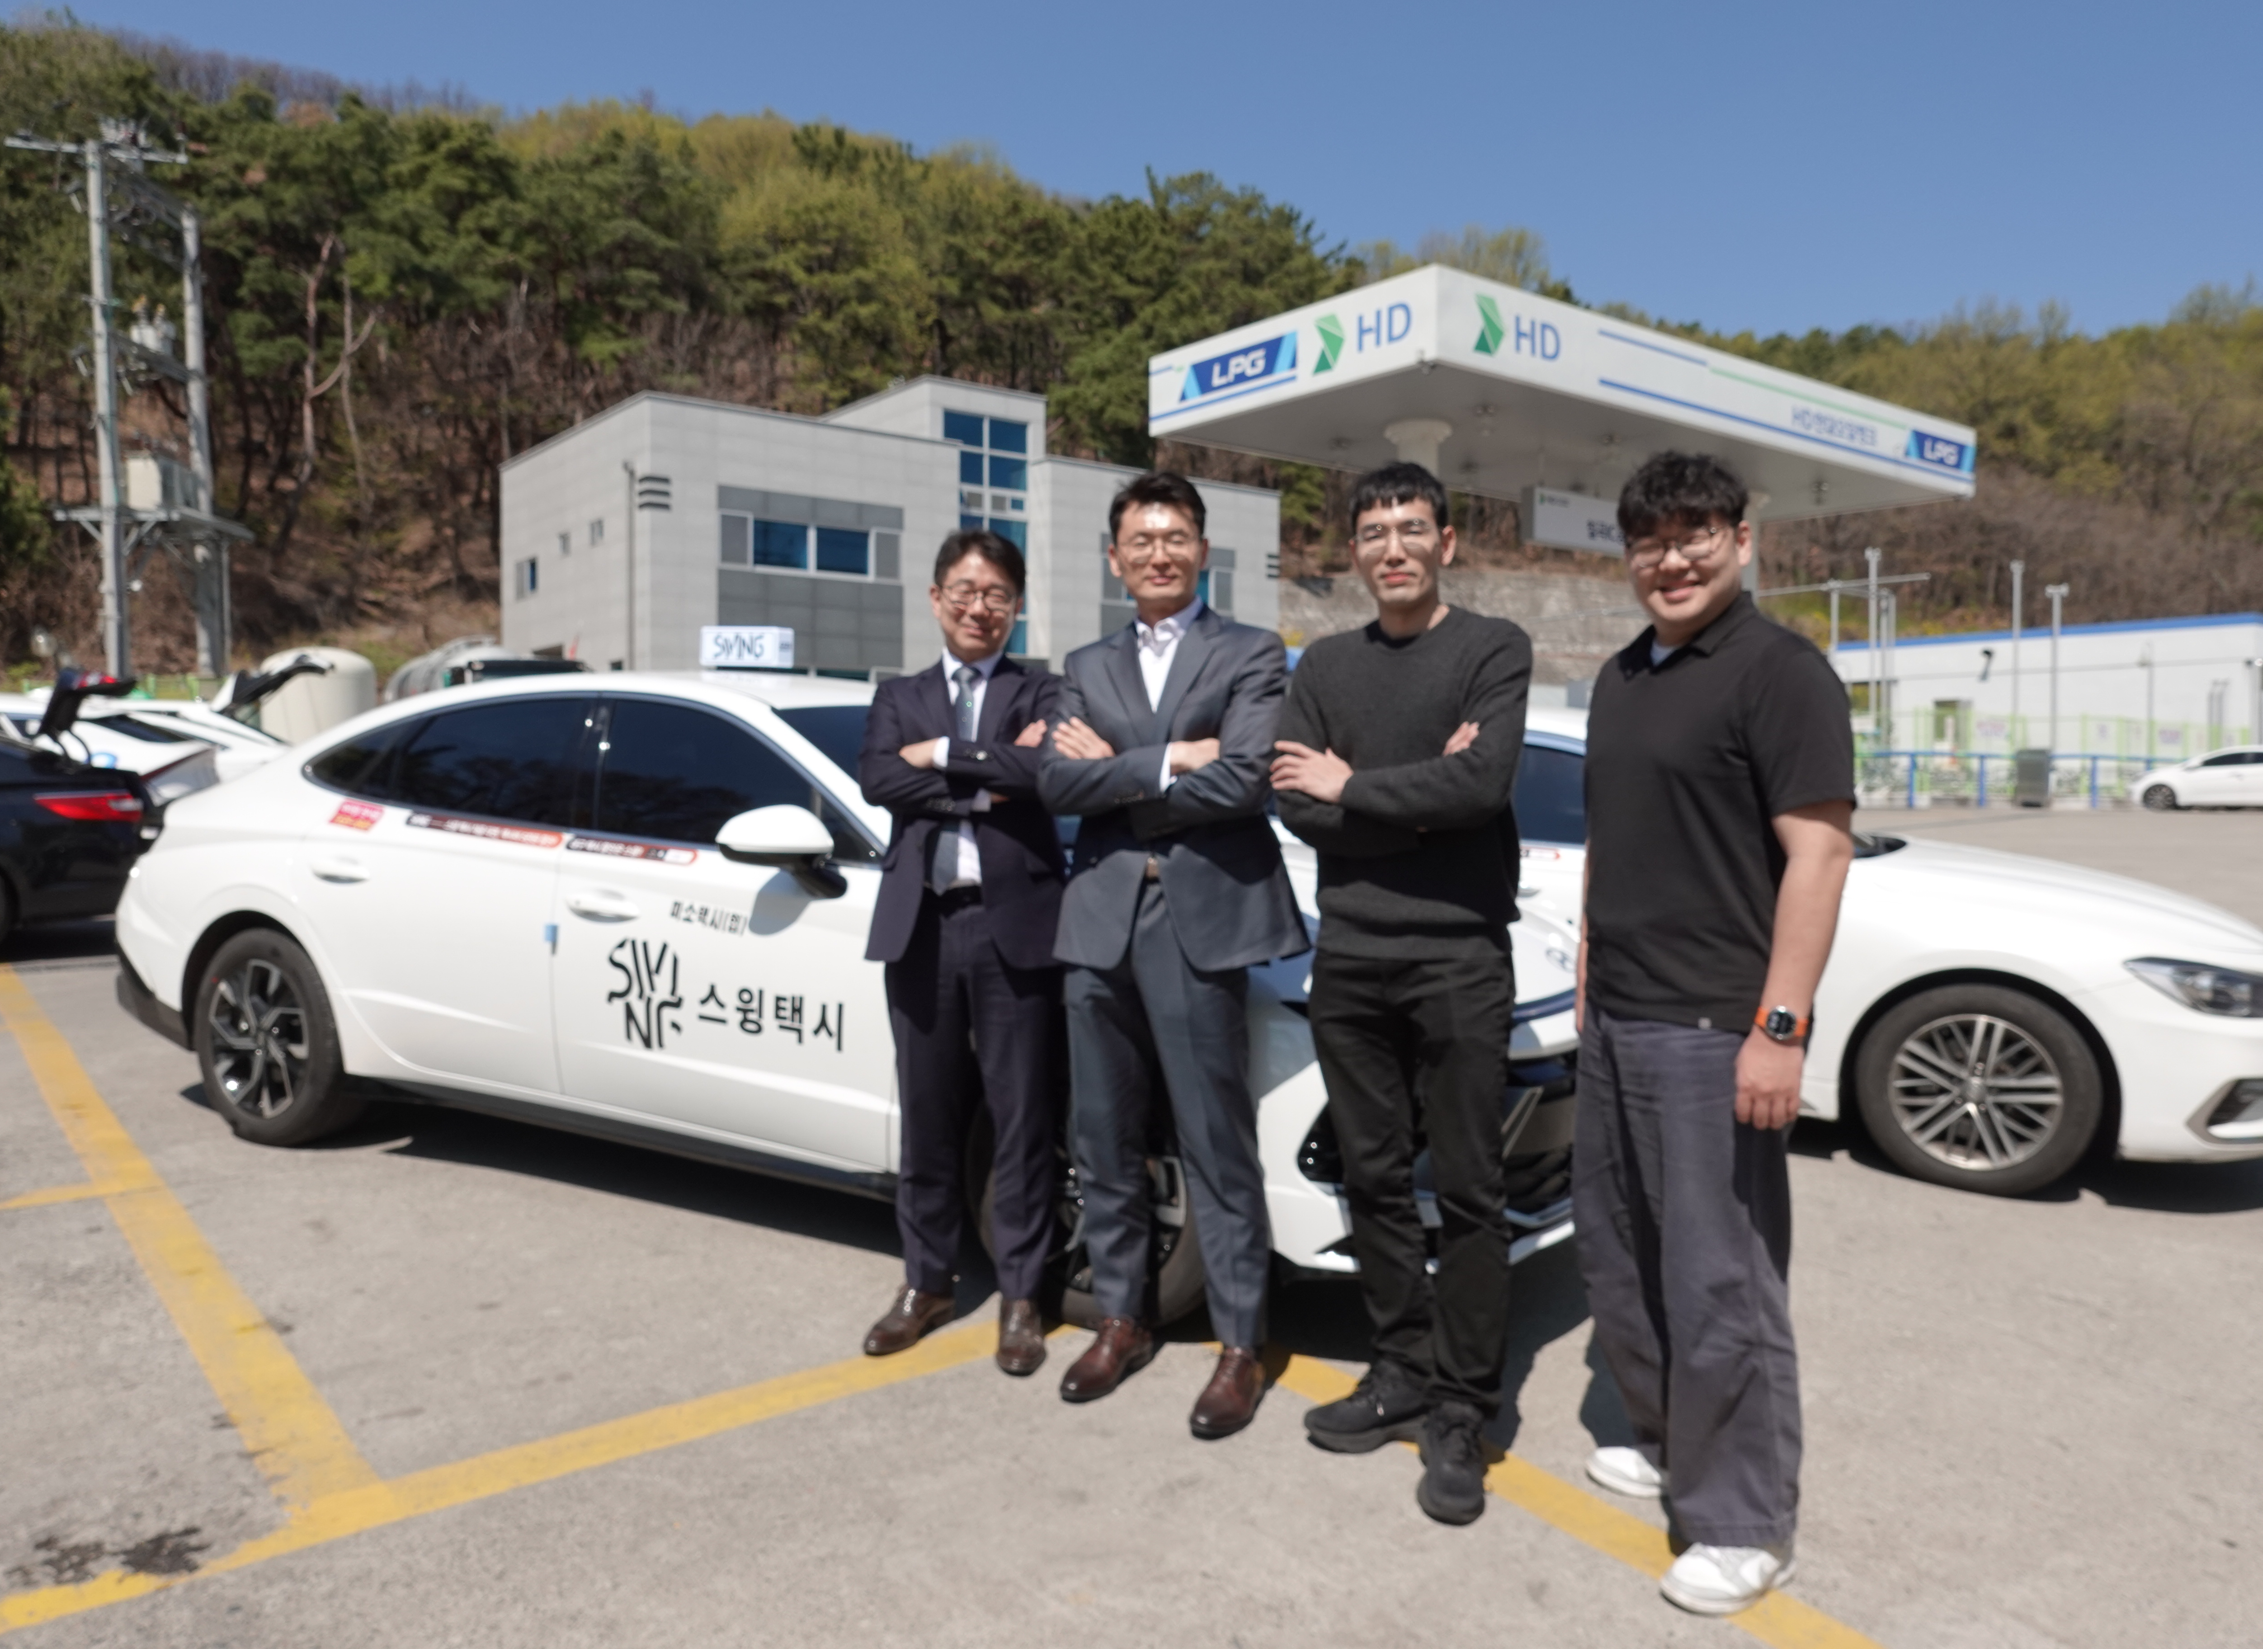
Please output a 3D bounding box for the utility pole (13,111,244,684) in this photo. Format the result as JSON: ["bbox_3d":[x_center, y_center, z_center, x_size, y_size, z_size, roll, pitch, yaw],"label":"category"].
[{"bbox_3d":[-15.100,-6.200,25.400,2.700,8.300,3.500,0,1,-6],"label":"utility pole"}]

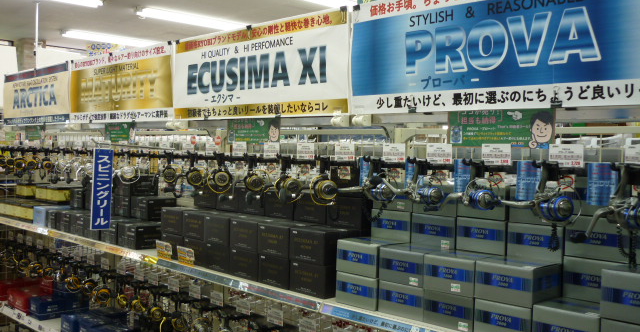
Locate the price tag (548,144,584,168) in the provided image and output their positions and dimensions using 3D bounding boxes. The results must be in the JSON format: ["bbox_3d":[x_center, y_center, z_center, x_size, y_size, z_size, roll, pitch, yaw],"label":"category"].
[{"bbox_3d":[0.500,-0.021,1.236,0.070,0.045,0.005,2,2,44],"label":"price tag"}]

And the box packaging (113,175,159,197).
[{"bbox_3d":[-0.860,0.090,2.860,0.145,0.088,0.141,3,3,43],"label":"box packaging"}]

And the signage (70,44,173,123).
[{"bbox_3d":[-0.904,-0.348,2.708,0.910,0.309,0.012,2,3,43],"label":"signage"}]

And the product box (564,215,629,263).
[{"bbox_3d":[0.669,0.162,1.422,0.140,0.097,0.143,3,3,43],"label":"product box"}]

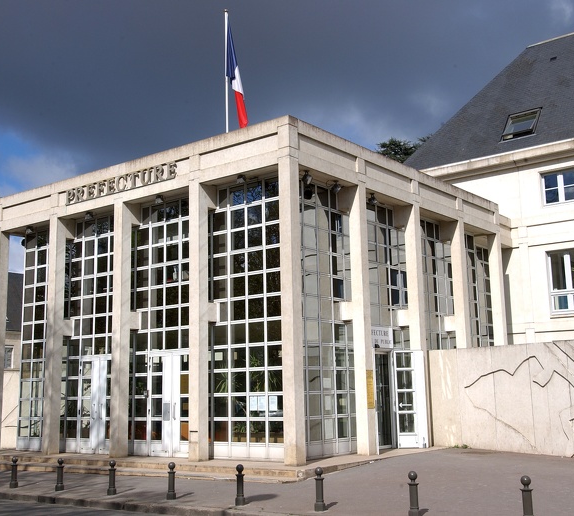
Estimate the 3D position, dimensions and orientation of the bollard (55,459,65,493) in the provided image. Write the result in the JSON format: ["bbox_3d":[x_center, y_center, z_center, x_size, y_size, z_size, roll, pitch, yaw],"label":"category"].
[{"bbox_3d":[-4.306,4.115,14.961,0.141,0.598,0.141,-9,-12,37],"label":"bollard"}]

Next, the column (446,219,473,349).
[{"bbox_3d":[4.991,1.977,22.365,0.316,6.312,0.323,-9,-12,37],"label":"column"}]

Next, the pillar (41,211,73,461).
[{"bbox_3d":[-6.167,1.970,20.943,0.323,6.312,0.316,-9,-12,37],"label":"pillar"}]

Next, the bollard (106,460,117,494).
[{"bbox_3d":[-3.079,3.880,13.871,0.142,0.590,0.142,-9,-12,37],"label":"bollard"}]

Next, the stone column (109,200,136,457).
[{"bbox_3d":[-4.062,1.647,19.333,0.323,6.312,0.316,-9,-12,37],"label":"stone column"}]

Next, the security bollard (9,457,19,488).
[{"bbox_3d":[-5.473,4.310,15.809,0.141,0.598,0.141,-9,-12,37],"label":"security bollard"}]

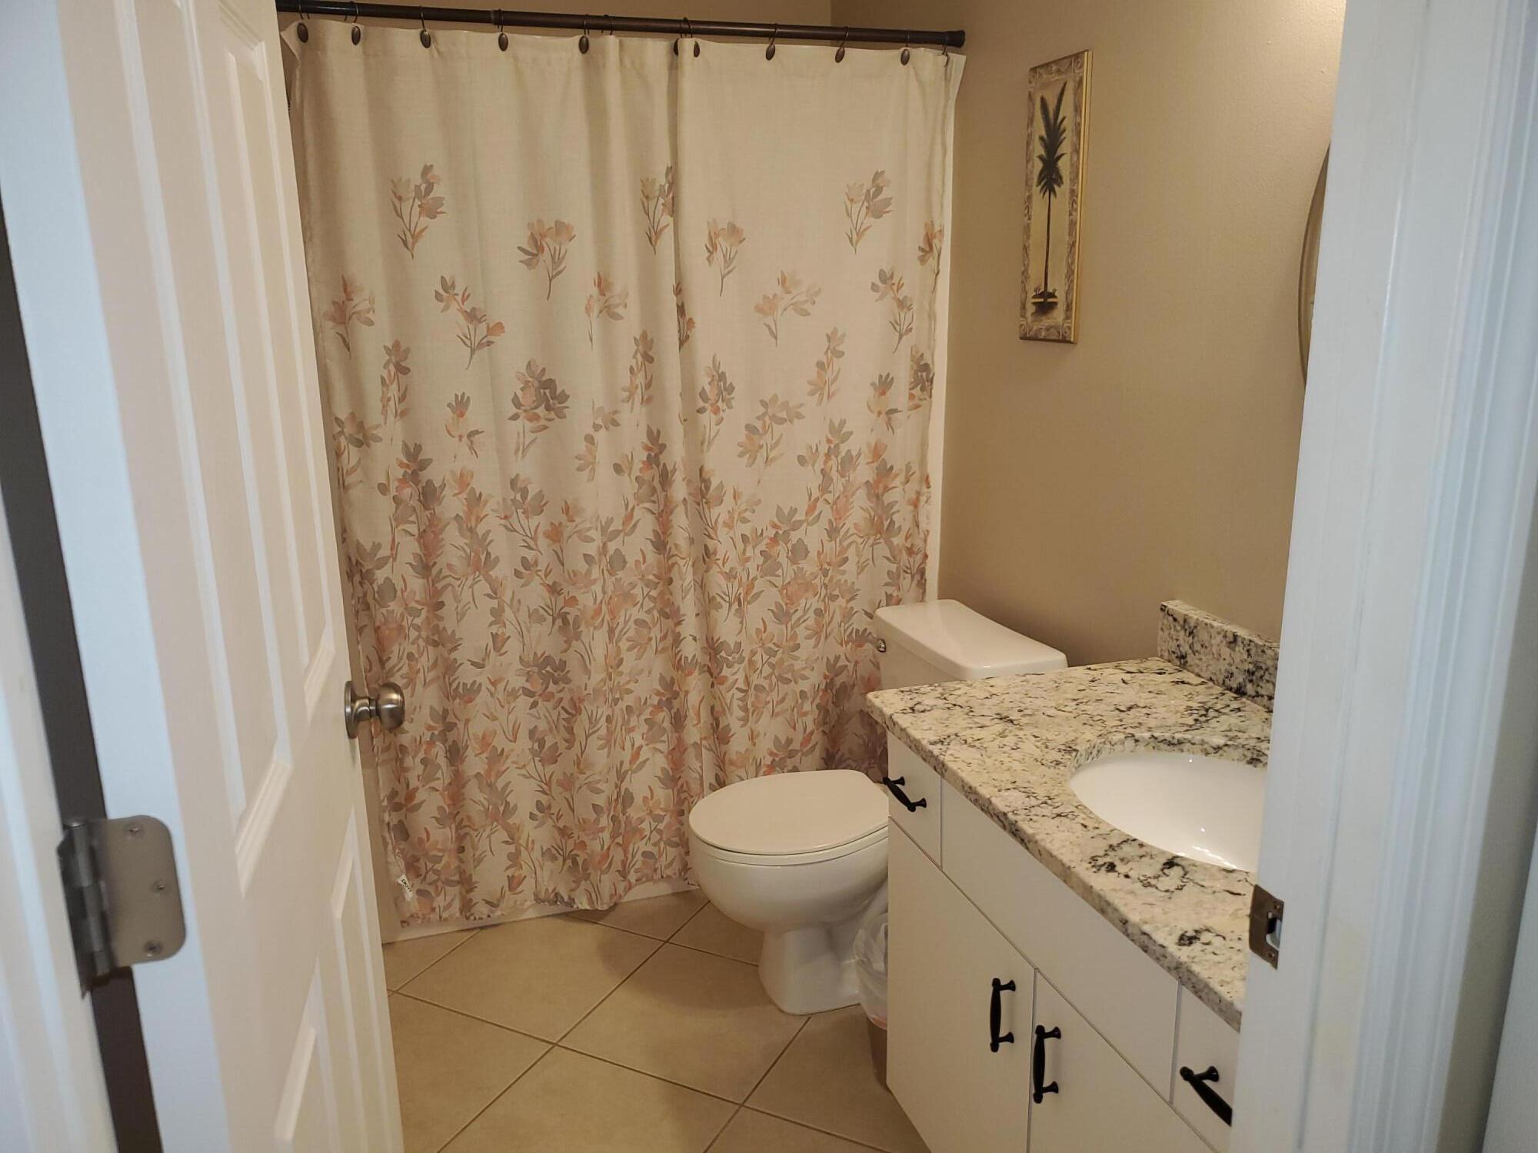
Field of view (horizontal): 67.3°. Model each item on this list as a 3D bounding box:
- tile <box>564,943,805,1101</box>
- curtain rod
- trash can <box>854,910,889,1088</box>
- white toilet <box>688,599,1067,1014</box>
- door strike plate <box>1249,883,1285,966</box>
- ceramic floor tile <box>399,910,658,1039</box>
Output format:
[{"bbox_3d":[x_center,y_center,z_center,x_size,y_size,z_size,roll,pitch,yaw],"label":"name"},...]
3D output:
[{"bbox_3d":[-0.140,0.892,2.339,0.404,0.010,0.404,6,15,26],"label":"tile"},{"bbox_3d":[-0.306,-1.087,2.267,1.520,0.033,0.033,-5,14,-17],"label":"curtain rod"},{"bbox_3d":[0.284,0.796,2.128,0.254,0.262,0.254,-5,14,-17],"label":"trash can"},{"bbox_3d":[0.176,0.490,2.419,0.707,0.722,0.455,-5,14,-17],"label":"white toilet"},{"bbox_3d":[0.383,0.271,0.884,0.004,0.057,0.040,-5,14,-17],"label":"door strike plate"},{"bbox_3d":[-0.506,0.856,2.516,0.404,0.010,0.404,6,15,26],"label":"ceramic floor tile"}]

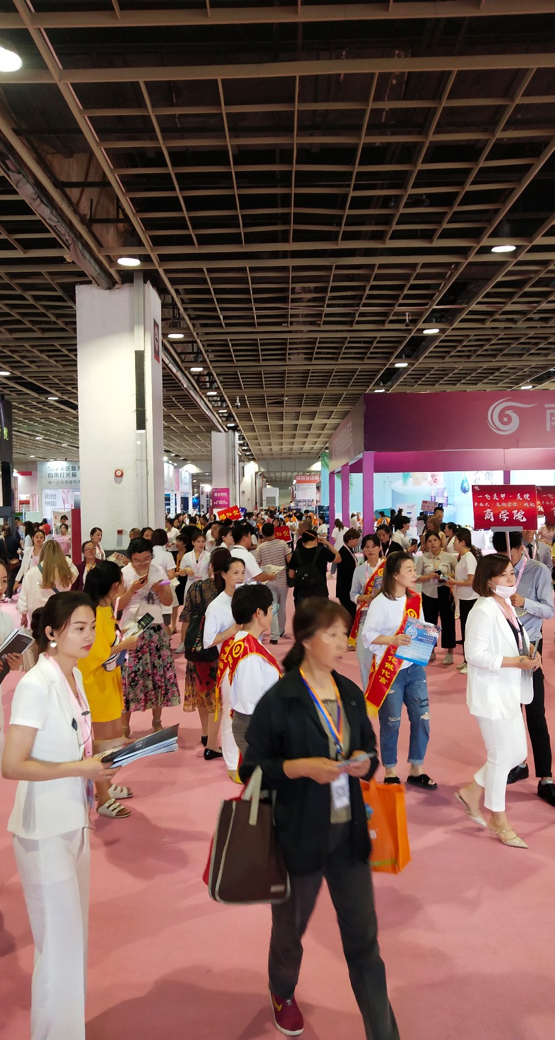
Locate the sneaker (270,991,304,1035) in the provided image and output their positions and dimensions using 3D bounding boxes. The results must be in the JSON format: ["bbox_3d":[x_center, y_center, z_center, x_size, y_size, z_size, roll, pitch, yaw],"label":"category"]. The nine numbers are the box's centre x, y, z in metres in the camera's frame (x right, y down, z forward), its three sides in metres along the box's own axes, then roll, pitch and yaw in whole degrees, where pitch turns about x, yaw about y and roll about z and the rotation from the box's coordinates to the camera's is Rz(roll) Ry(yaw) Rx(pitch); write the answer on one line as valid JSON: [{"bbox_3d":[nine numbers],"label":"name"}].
[{"bbox_3d":[0.034,1.818,3.360,0.100,0.110,0.260,-1,1,-14],"label":"sneaker"}]

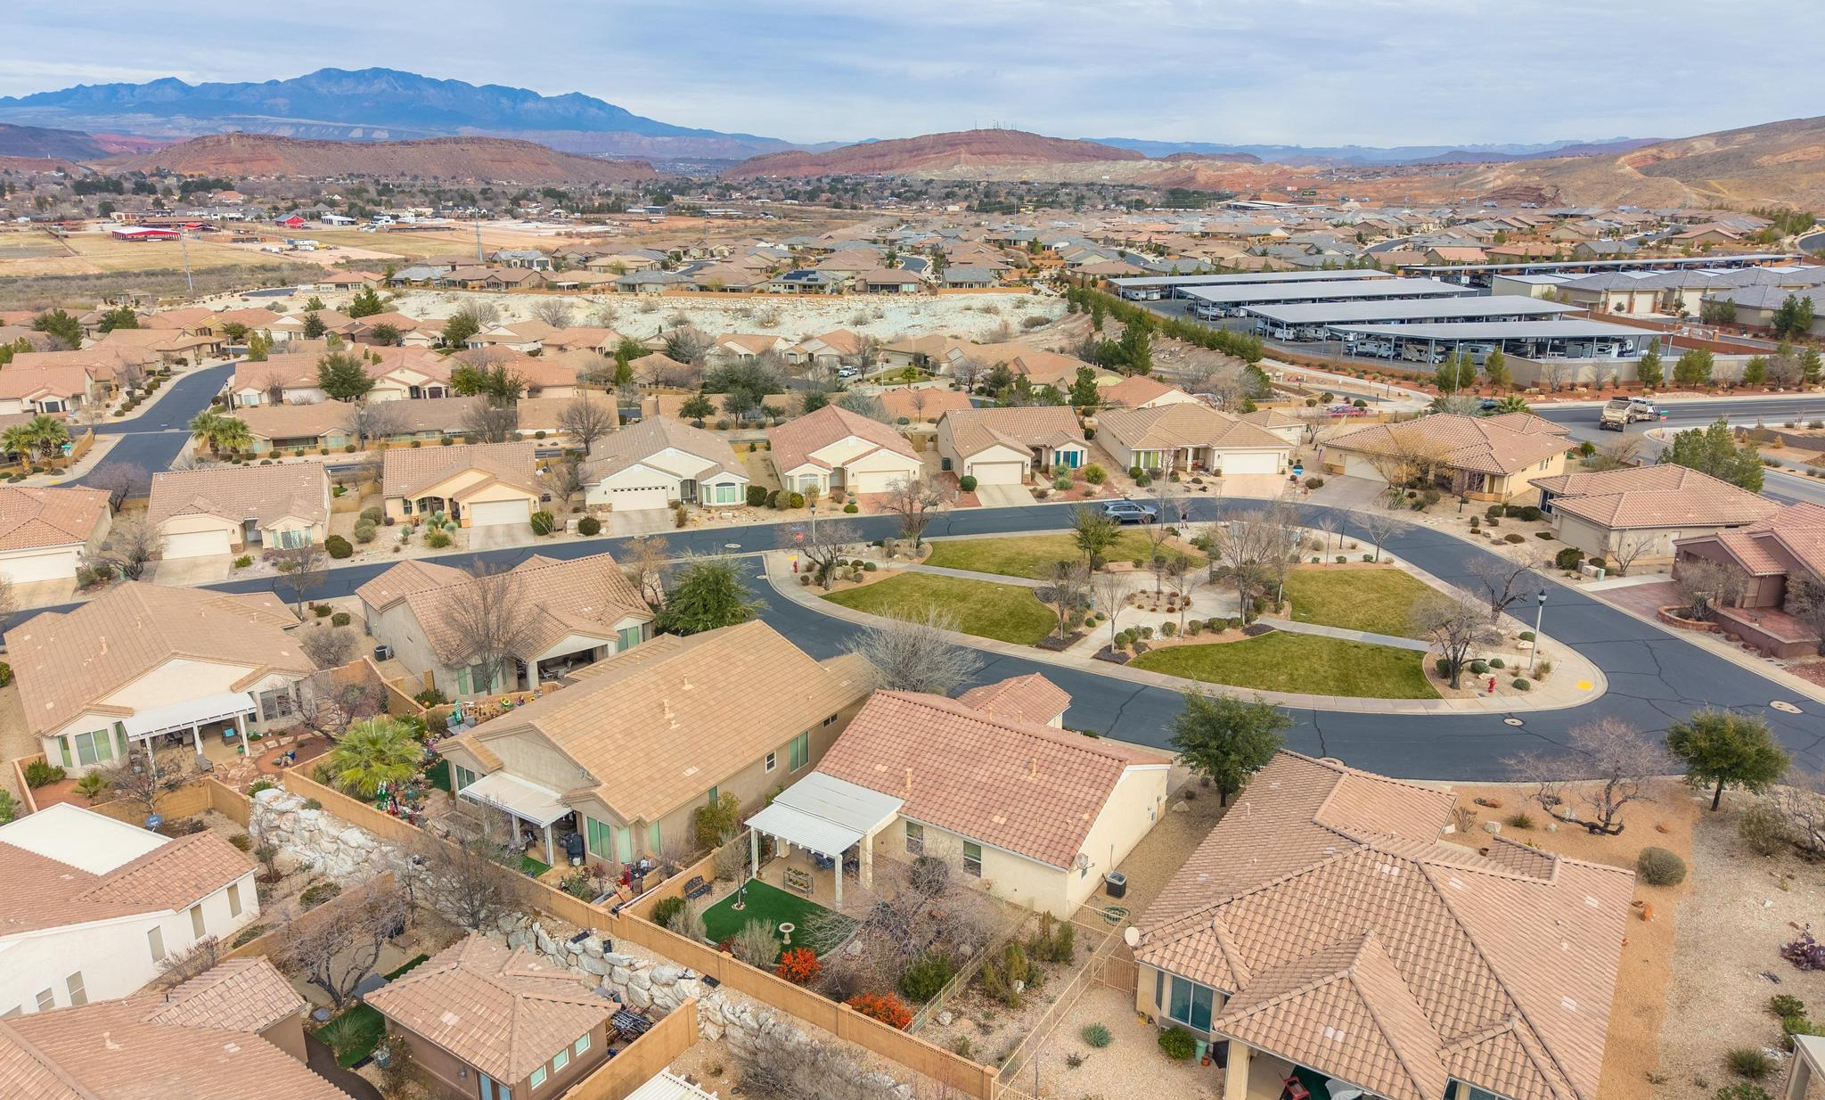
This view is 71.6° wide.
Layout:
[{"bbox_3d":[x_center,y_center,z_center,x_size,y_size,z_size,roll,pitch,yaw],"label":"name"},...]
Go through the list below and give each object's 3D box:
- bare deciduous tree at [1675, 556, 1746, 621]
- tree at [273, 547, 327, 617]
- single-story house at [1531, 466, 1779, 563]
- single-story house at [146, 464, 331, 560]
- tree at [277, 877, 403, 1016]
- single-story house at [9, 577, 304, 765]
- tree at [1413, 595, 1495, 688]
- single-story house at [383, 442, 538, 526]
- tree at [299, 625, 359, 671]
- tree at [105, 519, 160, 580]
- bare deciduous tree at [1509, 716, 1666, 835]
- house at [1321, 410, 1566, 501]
[{"bbox_3d":[53.277,2.665,84.510,4.654,4.370,4.654,11,21,32],"label":"bare deciduous tree"},{"bbox_3d":[-40.890,2.190,84.490,3.650,5.270,3.650,0,17,0],"label":"tree"},{"bbox_3d":[63.266,-4.330,107.890,18.600,5.400,14.400,-2,18,-7],"label":"single-story house"},{"bbox_3d":[-55.500,-4.040,105.290,13.100,5.300,19.100,-6,18,-19],"label":"single-story house"},{"bbox_3d":[-21.477,14.889,47.586,4.500,5.300,4.500,-9,19,-26],"label":"tree"},{"bbox_3d":[-42.210,6.140,71.320,14.800,5.400,19.800,-12,21,-36],"label":"single-story house"},{"bbox_3d":[31.440,5.320,73.420,4.770,5.750,4.770,0,17,0],"label":"tree"},{"bbox_3d":[-39.619,-6.259,112.410,12.900,5.300,14.200,-4,18,-15],"label":"single-story house"},{"bbox_3d":[-35.614,6.014,77.279,3.590,2.903,3.590,-8,19,-25],"label":"tree"},{"bbox_3d":[-59.614,0.117,96.635,4.500,4.582,4.500,-11,20,-31],"label":"tree"},{"bbox_3d":[29.631,10.034,55.780,6.500,5.200,5.800,10,20,29],"label":"bare deciduous tree"},{"bbox_3d":[56.190,-11.270,130.020,24.400,5.600,18.800,-16,23,-43],"label":"house"}]

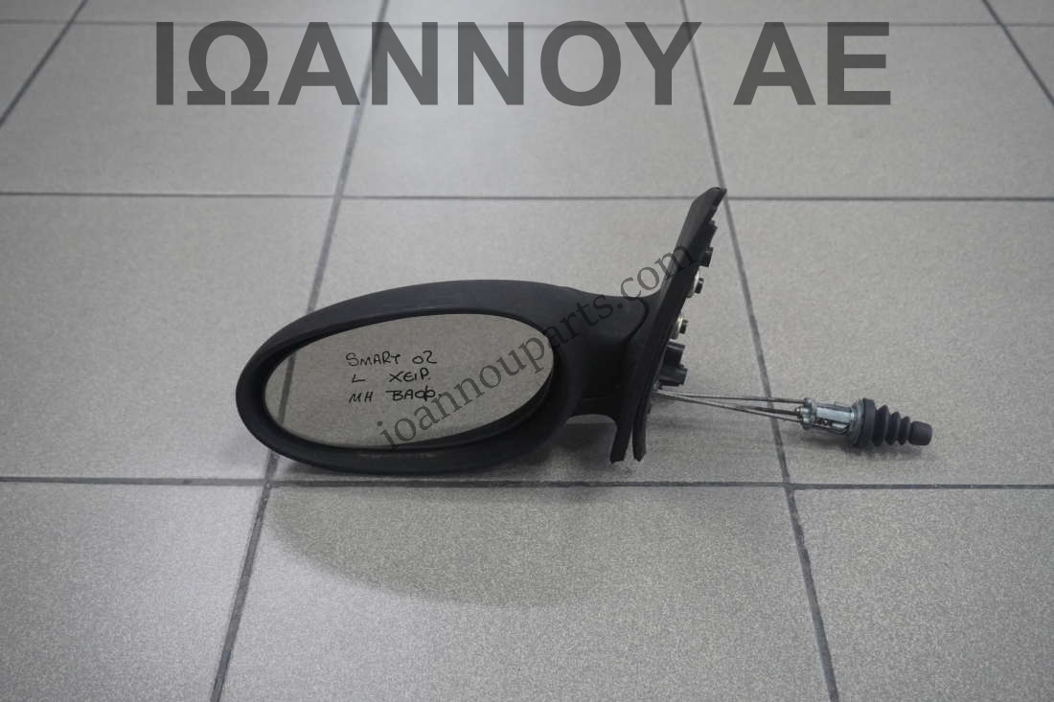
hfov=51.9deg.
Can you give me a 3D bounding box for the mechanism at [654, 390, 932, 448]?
[{"bbox_3d":[0.171,0.039,0.700,0.179,0.029,0.029,9,44,5],"label":"mechanism"}]

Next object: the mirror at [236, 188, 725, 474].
[{"bbox_3d":[-0.035,-0.032,0.646,0.276,0.189,0.122,0,43,1],"label":"mirror"}]

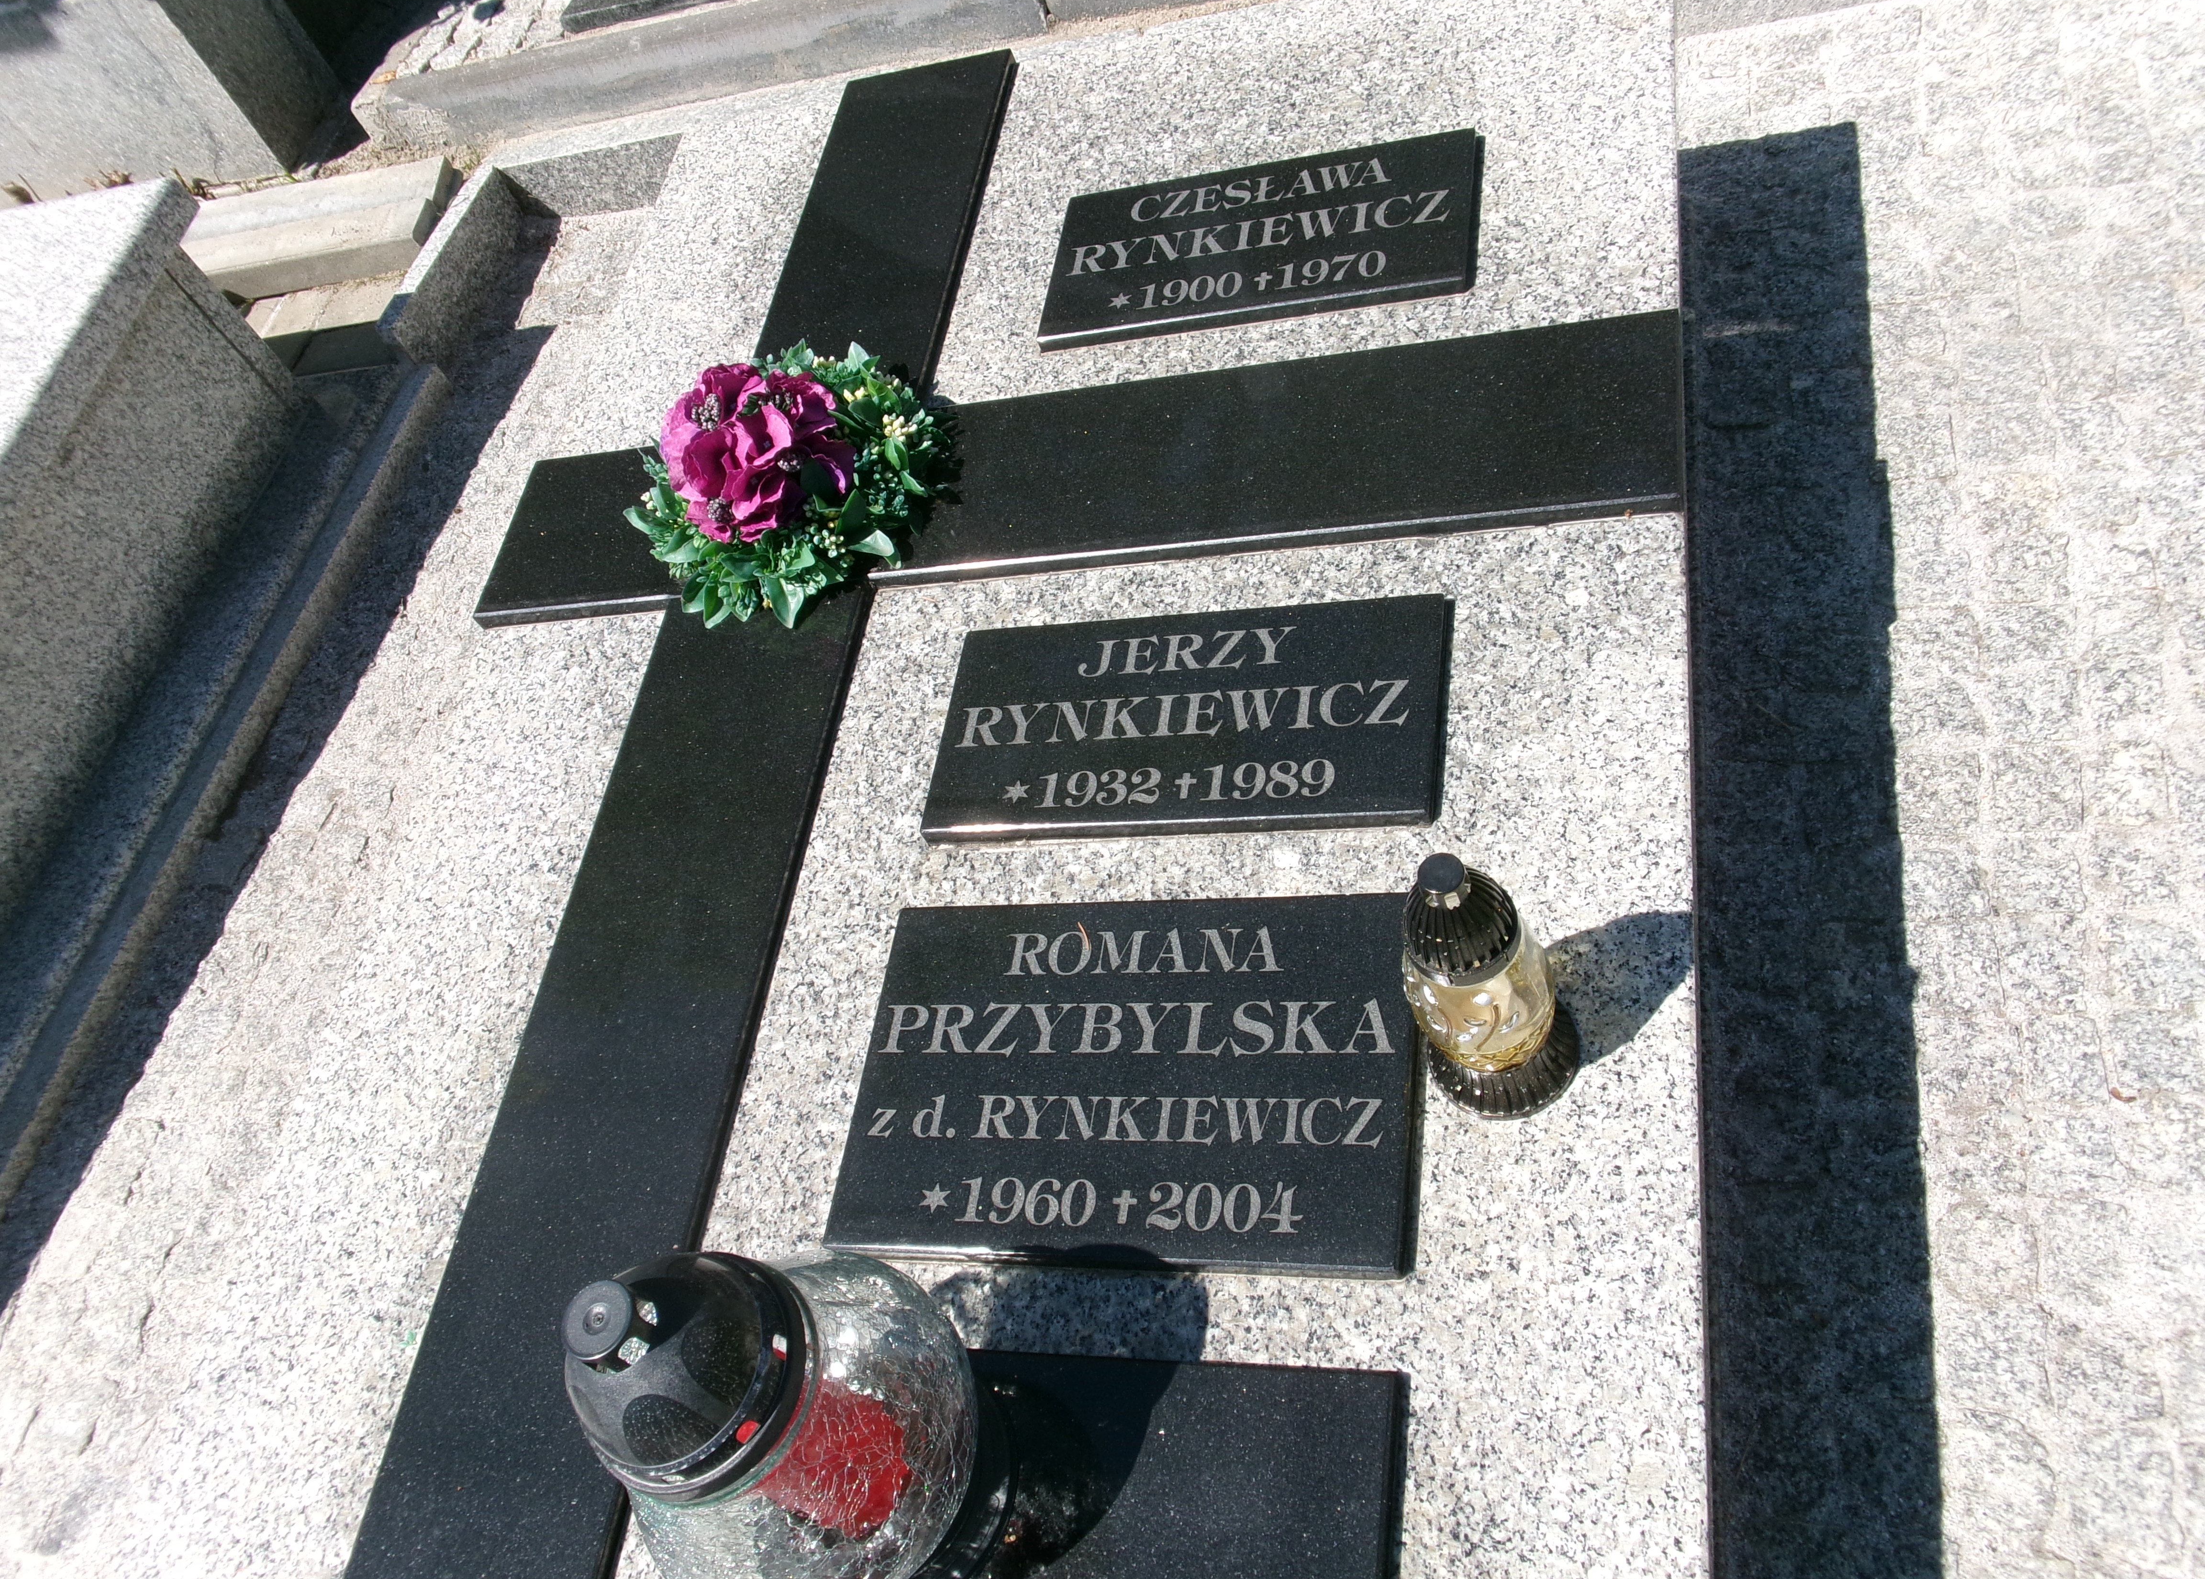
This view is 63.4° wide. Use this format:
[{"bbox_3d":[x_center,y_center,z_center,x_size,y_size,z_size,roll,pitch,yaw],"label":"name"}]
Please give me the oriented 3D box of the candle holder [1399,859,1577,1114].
[{"bbox_3d":[0.221,0.107,1.055,0.098,0.232,0.098,-3,57,21],"label":"candle holder"}]

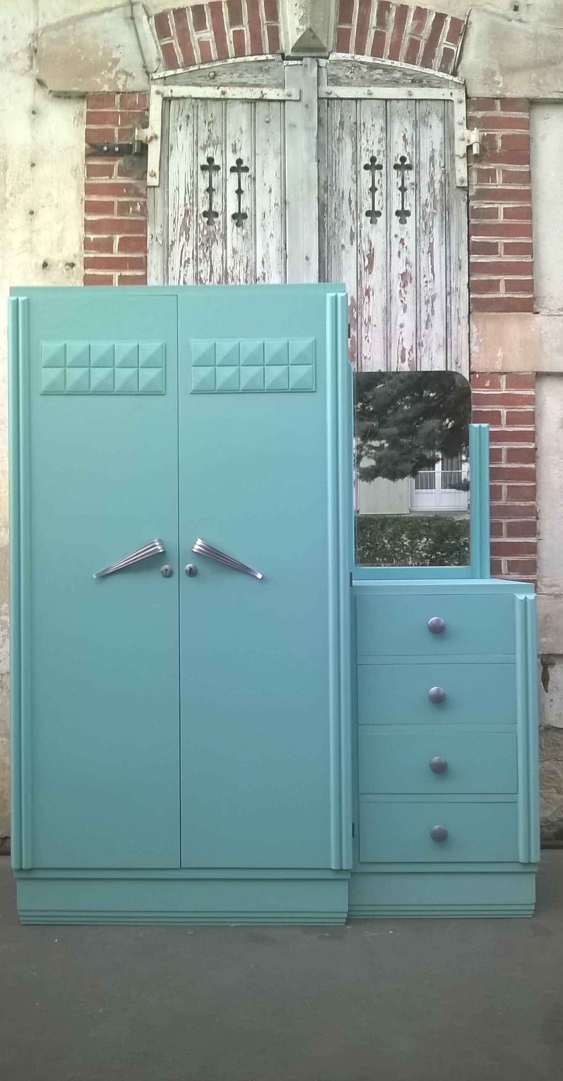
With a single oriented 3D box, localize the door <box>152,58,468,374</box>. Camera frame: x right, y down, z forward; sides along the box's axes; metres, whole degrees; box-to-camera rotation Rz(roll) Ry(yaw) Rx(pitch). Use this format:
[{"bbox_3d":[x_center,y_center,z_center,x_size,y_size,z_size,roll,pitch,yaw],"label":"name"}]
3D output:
[{"bbox_3d":[0.098,-0.646,3.370,1.140,2.100,0.055,0,-1,-2],"label":"door"}]

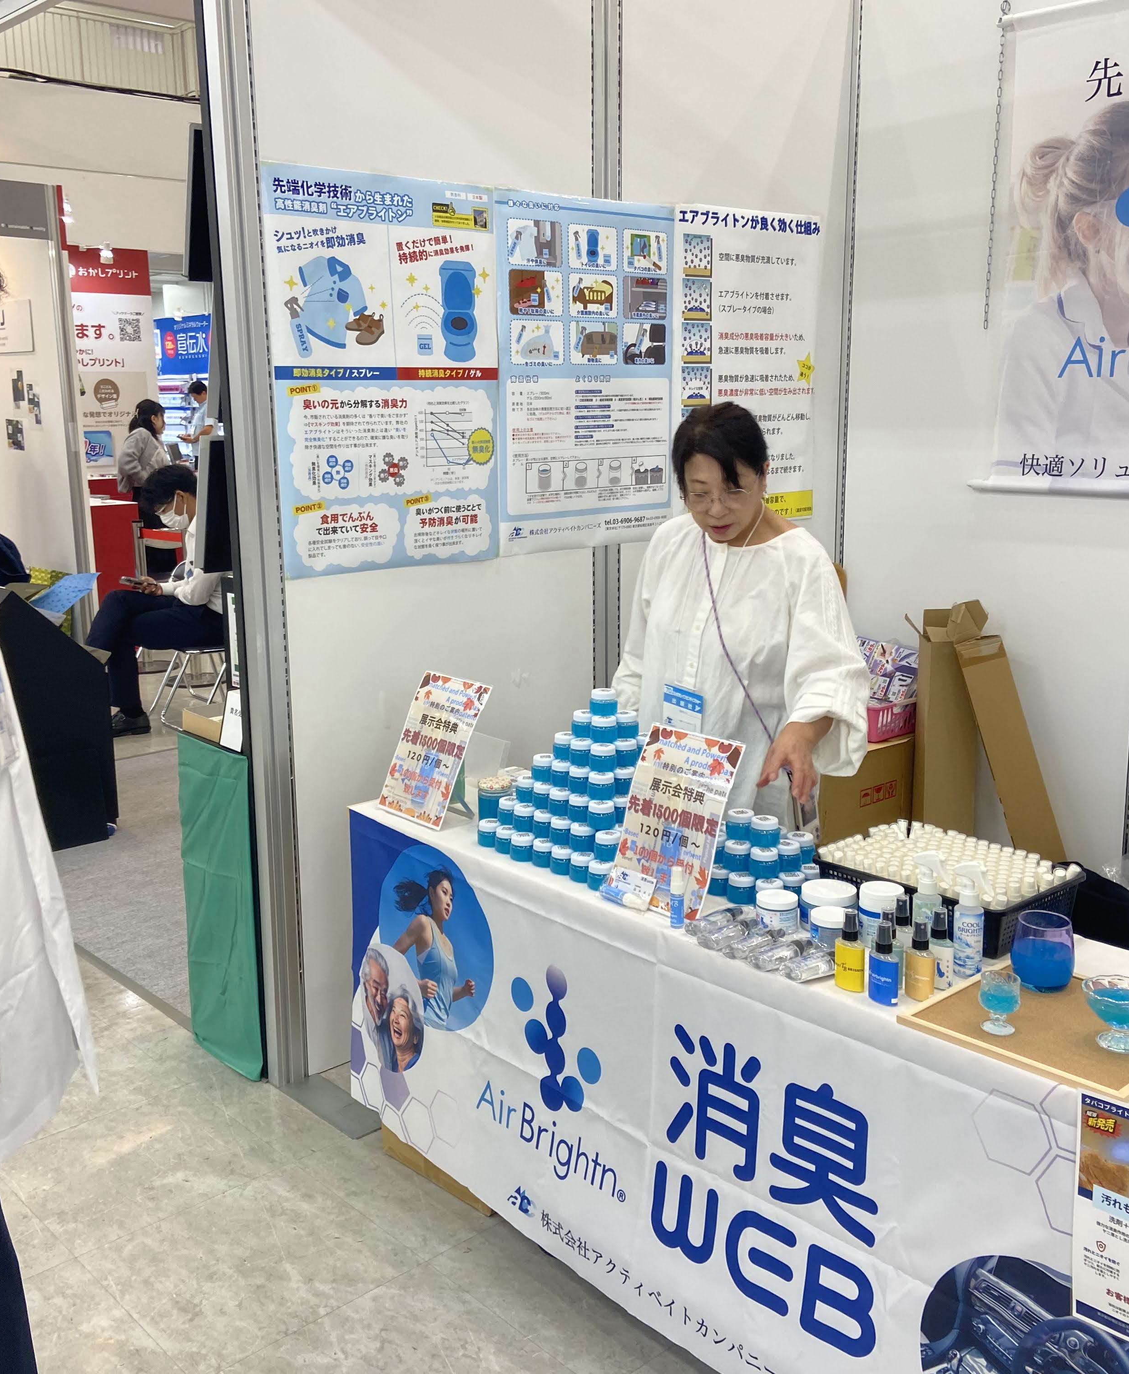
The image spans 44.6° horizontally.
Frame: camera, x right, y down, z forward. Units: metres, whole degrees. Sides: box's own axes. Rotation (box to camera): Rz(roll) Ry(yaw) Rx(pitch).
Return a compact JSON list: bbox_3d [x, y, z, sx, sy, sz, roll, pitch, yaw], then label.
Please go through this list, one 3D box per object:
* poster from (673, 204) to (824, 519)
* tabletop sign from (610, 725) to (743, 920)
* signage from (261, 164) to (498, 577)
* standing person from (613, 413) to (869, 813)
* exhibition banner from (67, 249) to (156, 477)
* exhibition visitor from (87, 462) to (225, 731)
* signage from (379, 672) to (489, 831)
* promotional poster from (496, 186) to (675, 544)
[{"bbox_3d":[0.520,-0.878,3.825,0.600,0.850,0.012,-11,16,-41],"label":"poster"},{"bbox_3d":[0.186,0.219,2.256,0.020,0.298,0.212,19,-4,-43],"label":"tabletop sign"},{"bbox_3d":[-0.375,-0.683,3.035,0.596,0.843,0.012,-11,16,-41],"label":"signage"},{"bbox_3d":[0.339,0.196,2.793,0.500,1.510,0.430,6,14,29],"label":"standing person"},{"bbox_3d":[-3.632,-2.523,10.852,0.870,1.800,0.030,-11,16,-41],"label":"exhibition banner"},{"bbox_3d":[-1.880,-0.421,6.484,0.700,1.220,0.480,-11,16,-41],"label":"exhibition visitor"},{"bbox_3d":[-0.254,0.125,2.738,0.212,0.298,0.020,13,-9,47],"label":"signage"},{"bbox_3d":[0.074,-0.772,3.434,0.600,0.848,0.012,-11,16,-41],"label":"promotional poster"}]

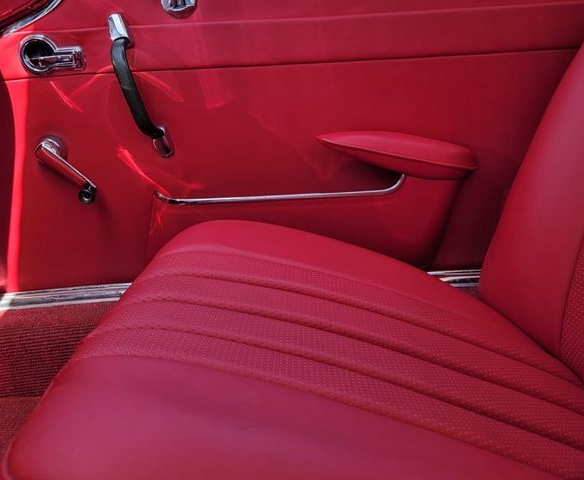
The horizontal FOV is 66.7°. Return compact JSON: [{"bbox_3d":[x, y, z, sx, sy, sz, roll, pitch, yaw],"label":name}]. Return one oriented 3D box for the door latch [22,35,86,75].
[{"bbox_3d":[-0.405,-0.314,0.753,0.106,0.063,0.025,-3,20,0],"label":"door latch"}]

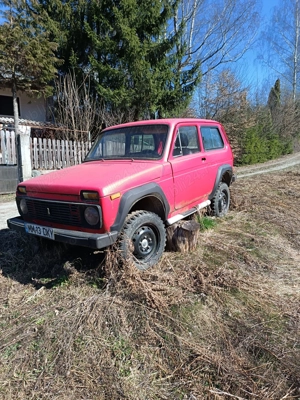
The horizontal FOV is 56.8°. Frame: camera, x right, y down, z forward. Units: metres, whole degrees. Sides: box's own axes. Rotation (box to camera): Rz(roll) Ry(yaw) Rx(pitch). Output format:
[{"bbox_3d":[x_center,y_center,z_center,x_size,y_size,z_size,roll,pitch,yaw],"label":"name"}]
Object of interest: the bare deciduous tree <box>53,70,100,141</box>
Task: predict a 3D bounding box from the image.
[{"bbox_3d":[-3.048,-3.090,11.500,1.950,4.300,1.800,-3,7,-17],"label":"bare deciduous tree"}]

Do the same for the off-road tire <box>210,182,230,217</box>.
[{"bbox_3d":[1.219,0.020,4.869,0.200,0.680,0.680,4,14,36],"label":"off-road tire"}]

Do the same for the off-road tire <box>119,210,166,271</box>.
[{"bbox_3d":[-0.088,0.460,3.142,0.680,0.680,0.200,-14,15,-40],"label":"off-road tire"}]

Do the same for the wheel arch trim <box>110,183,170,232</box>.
[{"bbox_3d":[-0.050,0.094,2.919,0.140,0.510,1.000,4,14,36],"label":"wheel arch trim"}]

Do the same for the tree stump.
[{"bbox_3d":[0.440,0.482,3.740,0.450,0.330,0.430,-2,9,6],"label":"tree stump"}]

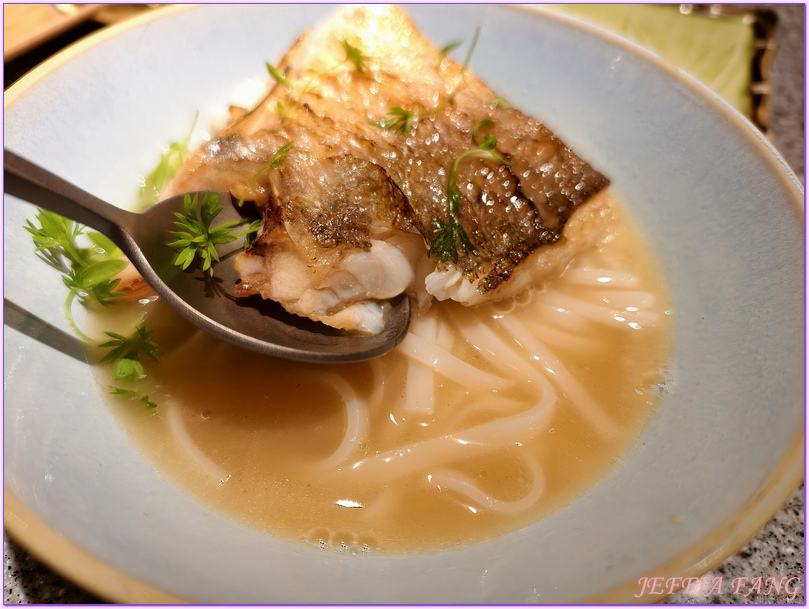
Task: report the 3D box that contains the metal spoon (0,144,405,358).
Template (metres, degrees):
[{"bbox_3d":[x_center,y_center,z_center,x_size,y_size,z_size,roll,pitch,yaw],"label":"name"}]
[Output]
[{"bbox_3d":[-0.091,-0.028,0.118,0.196,0.023,0.043,19,52,-15],"label":"metal spoon"}]

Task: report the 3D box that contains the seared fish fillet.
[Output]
[{"bbox_3d":[-0.009,-0.036,0.168,0.103,0.034,0.101,43,65,15],"label":"seared fish fillet"}]

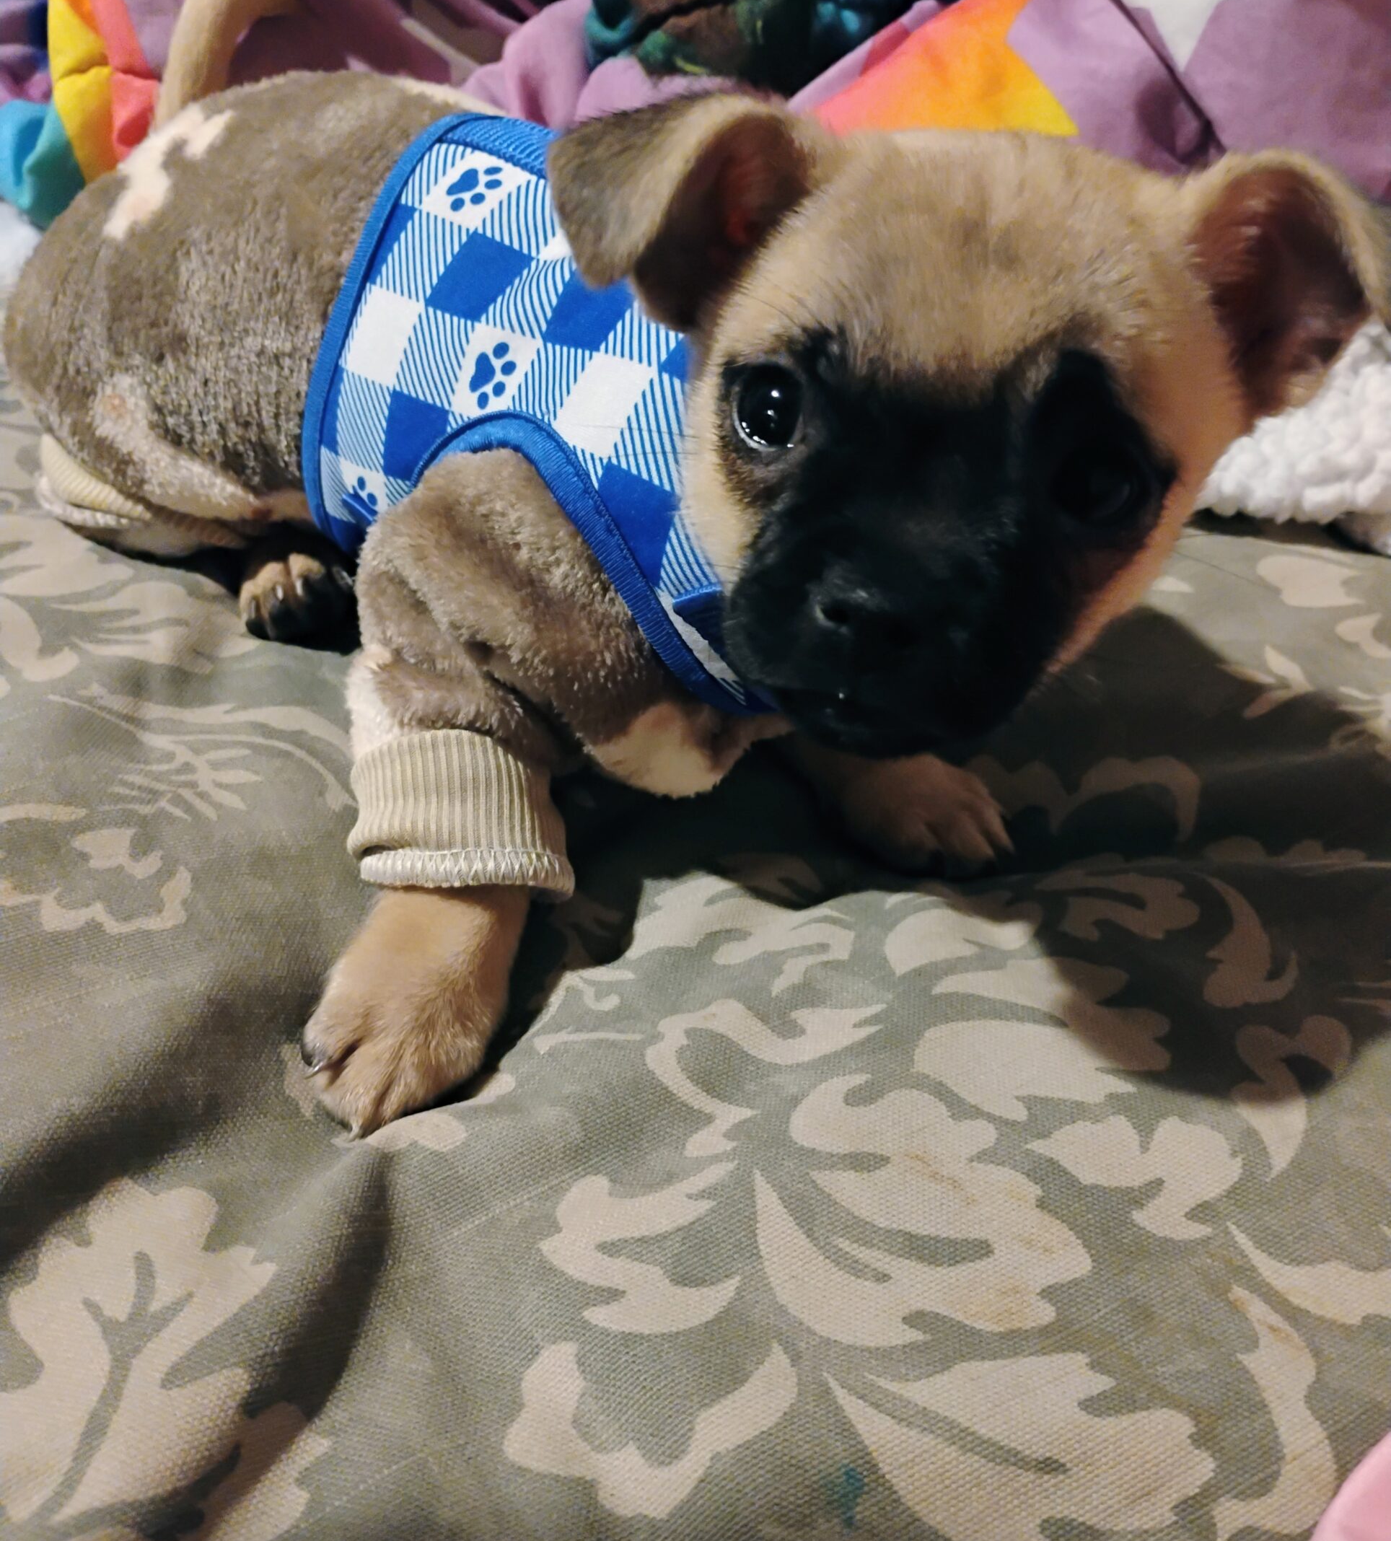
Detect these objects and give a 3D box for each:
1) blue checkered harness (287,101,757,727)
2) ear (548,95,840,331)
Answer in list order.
[{"bbox_3d":[-0.029,-0.104,0.430,0.130,0.130,0.110,25,42,32],"label":"blue checkered harness"},{"bbox_3d":[0.000,-0.135,0.362,0.063,0.052,0.035,8,6,17],"label":"ear"}]

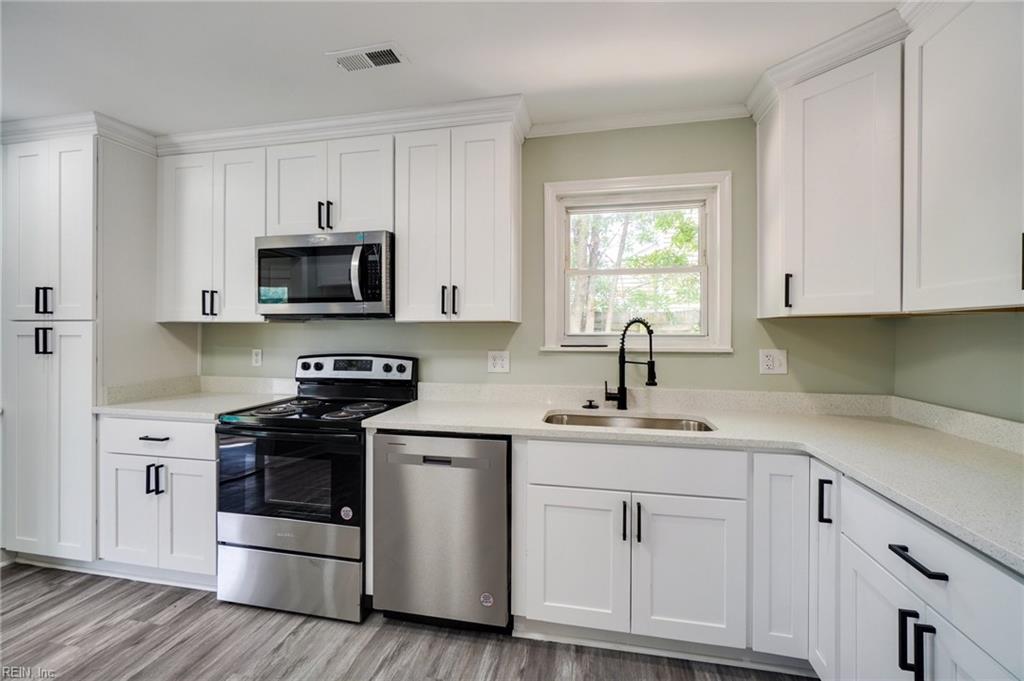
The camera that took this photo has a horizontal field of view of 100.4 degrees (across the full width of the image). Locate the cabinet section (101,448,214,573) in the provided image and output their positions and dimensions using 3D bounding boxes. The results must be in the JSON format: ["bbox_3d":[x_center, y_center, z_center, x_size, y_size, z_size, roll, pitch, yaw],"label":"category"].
[{"bbox_3d":[-1.713,0.851,2.421,0.721,0.559,0.610,0,1,12],"label":"cabinet section"}]

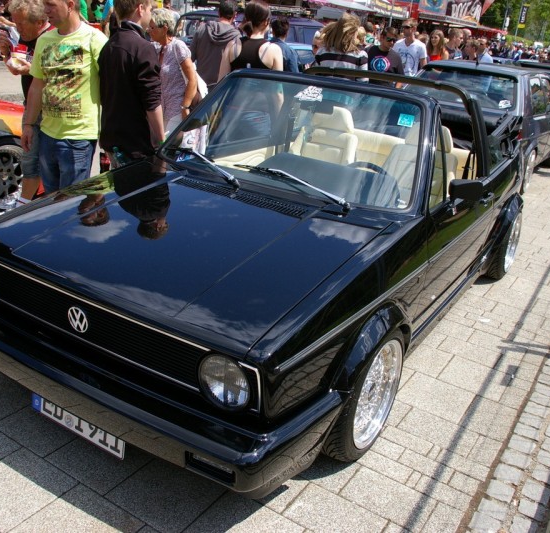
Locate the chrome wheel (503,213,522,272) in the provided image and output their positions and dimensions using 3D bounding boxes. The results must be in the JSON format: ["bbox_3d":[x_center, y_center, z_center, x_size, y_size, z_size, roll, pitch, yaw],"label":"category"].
[{"bbox_3d":[1.556,-0.181,4.085,0.180,0.410,0.410,17,23,29],"label":"chrome wheel"}]

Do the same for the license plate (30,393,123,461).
[{"bbox_3d":[-0.661,0.512,1.977,0.440,0.110,0.020,17,23,29],"label":"license plate"}]

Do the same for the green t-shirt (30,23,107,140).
[{"bbox_3d":[-1.274,-1.135,3.700,0.480,0.680,0.270,7,20,6],"label":"green t-shirt"}]

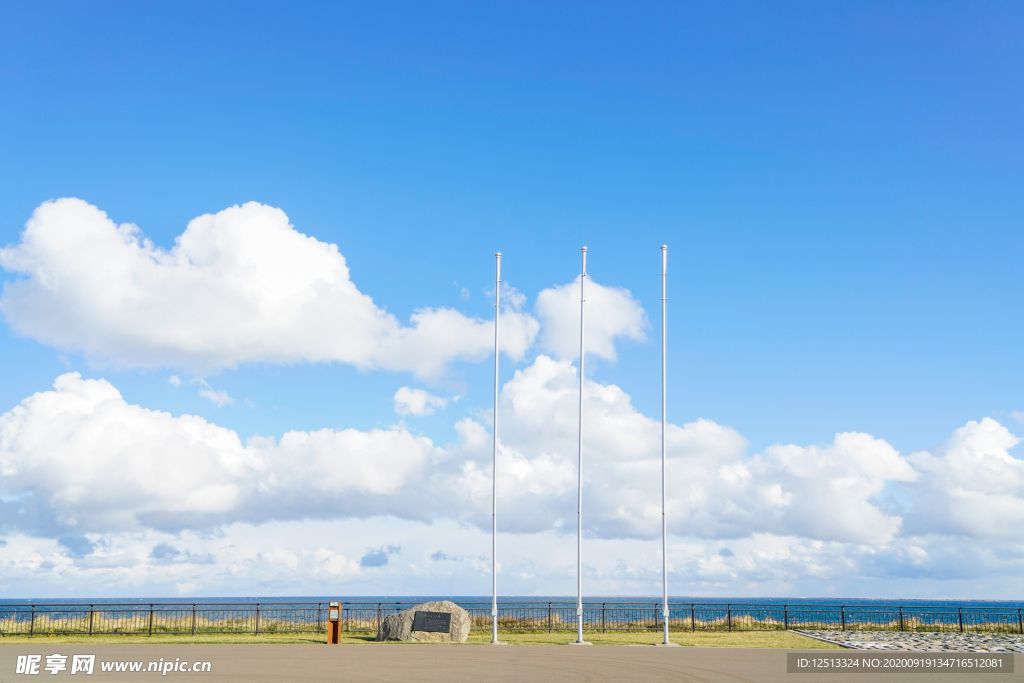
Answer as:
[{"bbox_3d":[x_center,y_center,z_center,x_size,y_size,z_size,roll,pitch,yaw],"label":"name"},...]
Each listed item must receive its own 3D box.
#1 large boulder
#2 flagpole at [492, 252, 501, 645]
[{"bbox_3d":[-2.738,8.612,22.788,2.907,1.147,1.500,0,-19,0],"label":"large boulder"},{"bbox_3d":[-0.502,2.873,23.655,0.180,12.585,0.180,0,-19,0],"label":"flagpole"}]

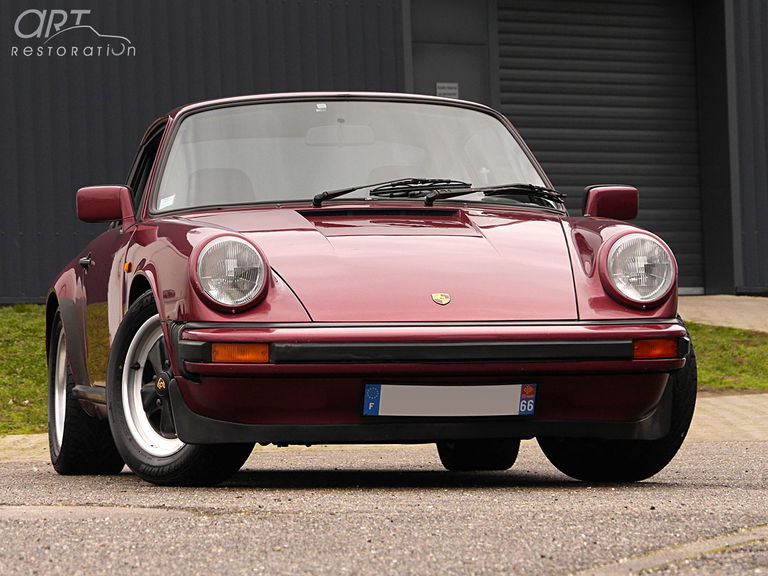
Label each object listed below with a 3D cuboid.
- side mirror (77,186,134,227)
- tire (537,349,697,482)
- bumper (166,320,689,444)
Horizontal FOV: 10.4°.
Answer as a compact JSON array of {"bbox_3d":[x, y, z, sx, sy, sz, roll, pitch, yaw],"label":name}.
[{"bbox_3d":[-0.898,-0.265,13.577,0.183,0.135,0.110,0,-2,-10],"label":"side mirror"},{"bbox_3d":[0.709,0.295,13.221,0.207,0.630,0.630,1,-2,-37],"label":"tire"},{"bbox_3d":[0.167,0.275,12.419,1.580,0.365,0.530,0,-2,-10],"label":"bumper"}]

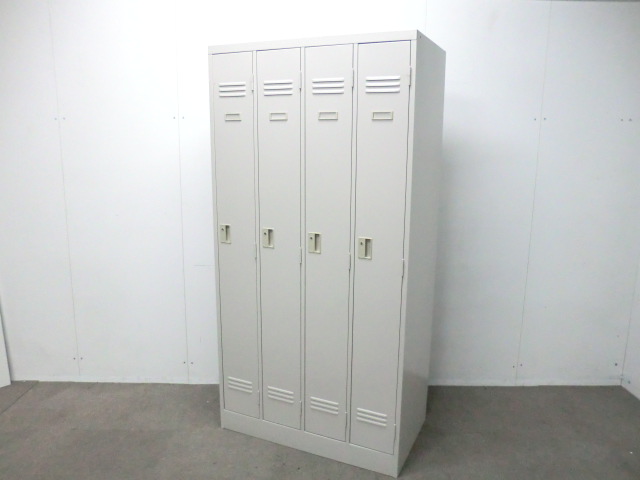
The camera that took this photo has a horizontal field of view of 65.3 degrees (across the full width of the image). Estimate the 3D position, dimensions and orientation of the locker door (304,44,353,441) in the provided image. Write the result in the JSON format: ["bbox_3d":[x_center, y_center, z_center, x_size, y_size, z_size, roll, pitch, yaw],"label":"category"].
[{"bbox_3d":[0.031,0.067,2.076,0.199,1.650,0.030,6,13,24],"label":"locker door"}]

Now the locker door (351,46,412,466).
[{"bbox_3d":[0.228,0.088,1.980,0.200,1.650,0.030,6,13,24],"label":"locker door"}]

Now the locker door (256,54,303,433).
[{"bbox_3d":[-0.166,0.049,2.162,0.198,1.651,0.030,6,13,24],"label":"locker door"}]

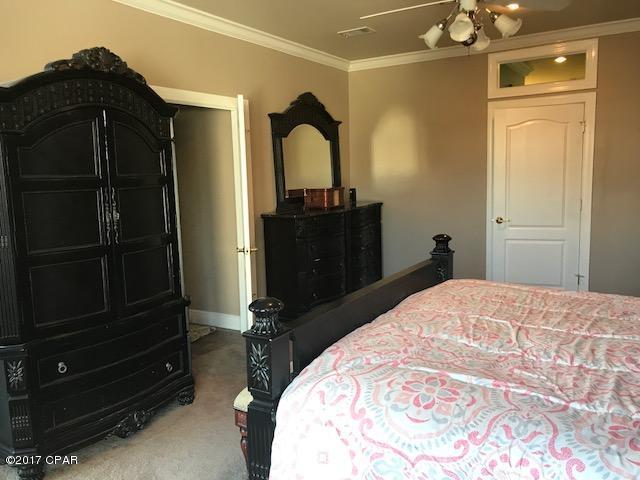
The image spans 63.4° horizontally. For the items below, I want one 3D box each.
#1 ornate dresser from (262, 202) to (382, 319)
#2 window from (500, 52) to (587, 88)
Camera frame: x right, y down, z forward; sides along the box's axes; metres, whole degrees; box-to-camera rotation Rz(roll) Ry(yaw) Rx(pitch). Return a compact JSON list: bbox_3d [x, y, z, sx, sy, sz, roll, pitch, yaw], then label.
[{"bbox_3d":[0.121,0.237,5.292,0.528,1.101,1.544,3,9,32],"label":"ornate dresser"},{"bbox_3d":[2.122,-1.615,4.964,0.767,0.231,0.060,3,9,32],"label":"window"}]

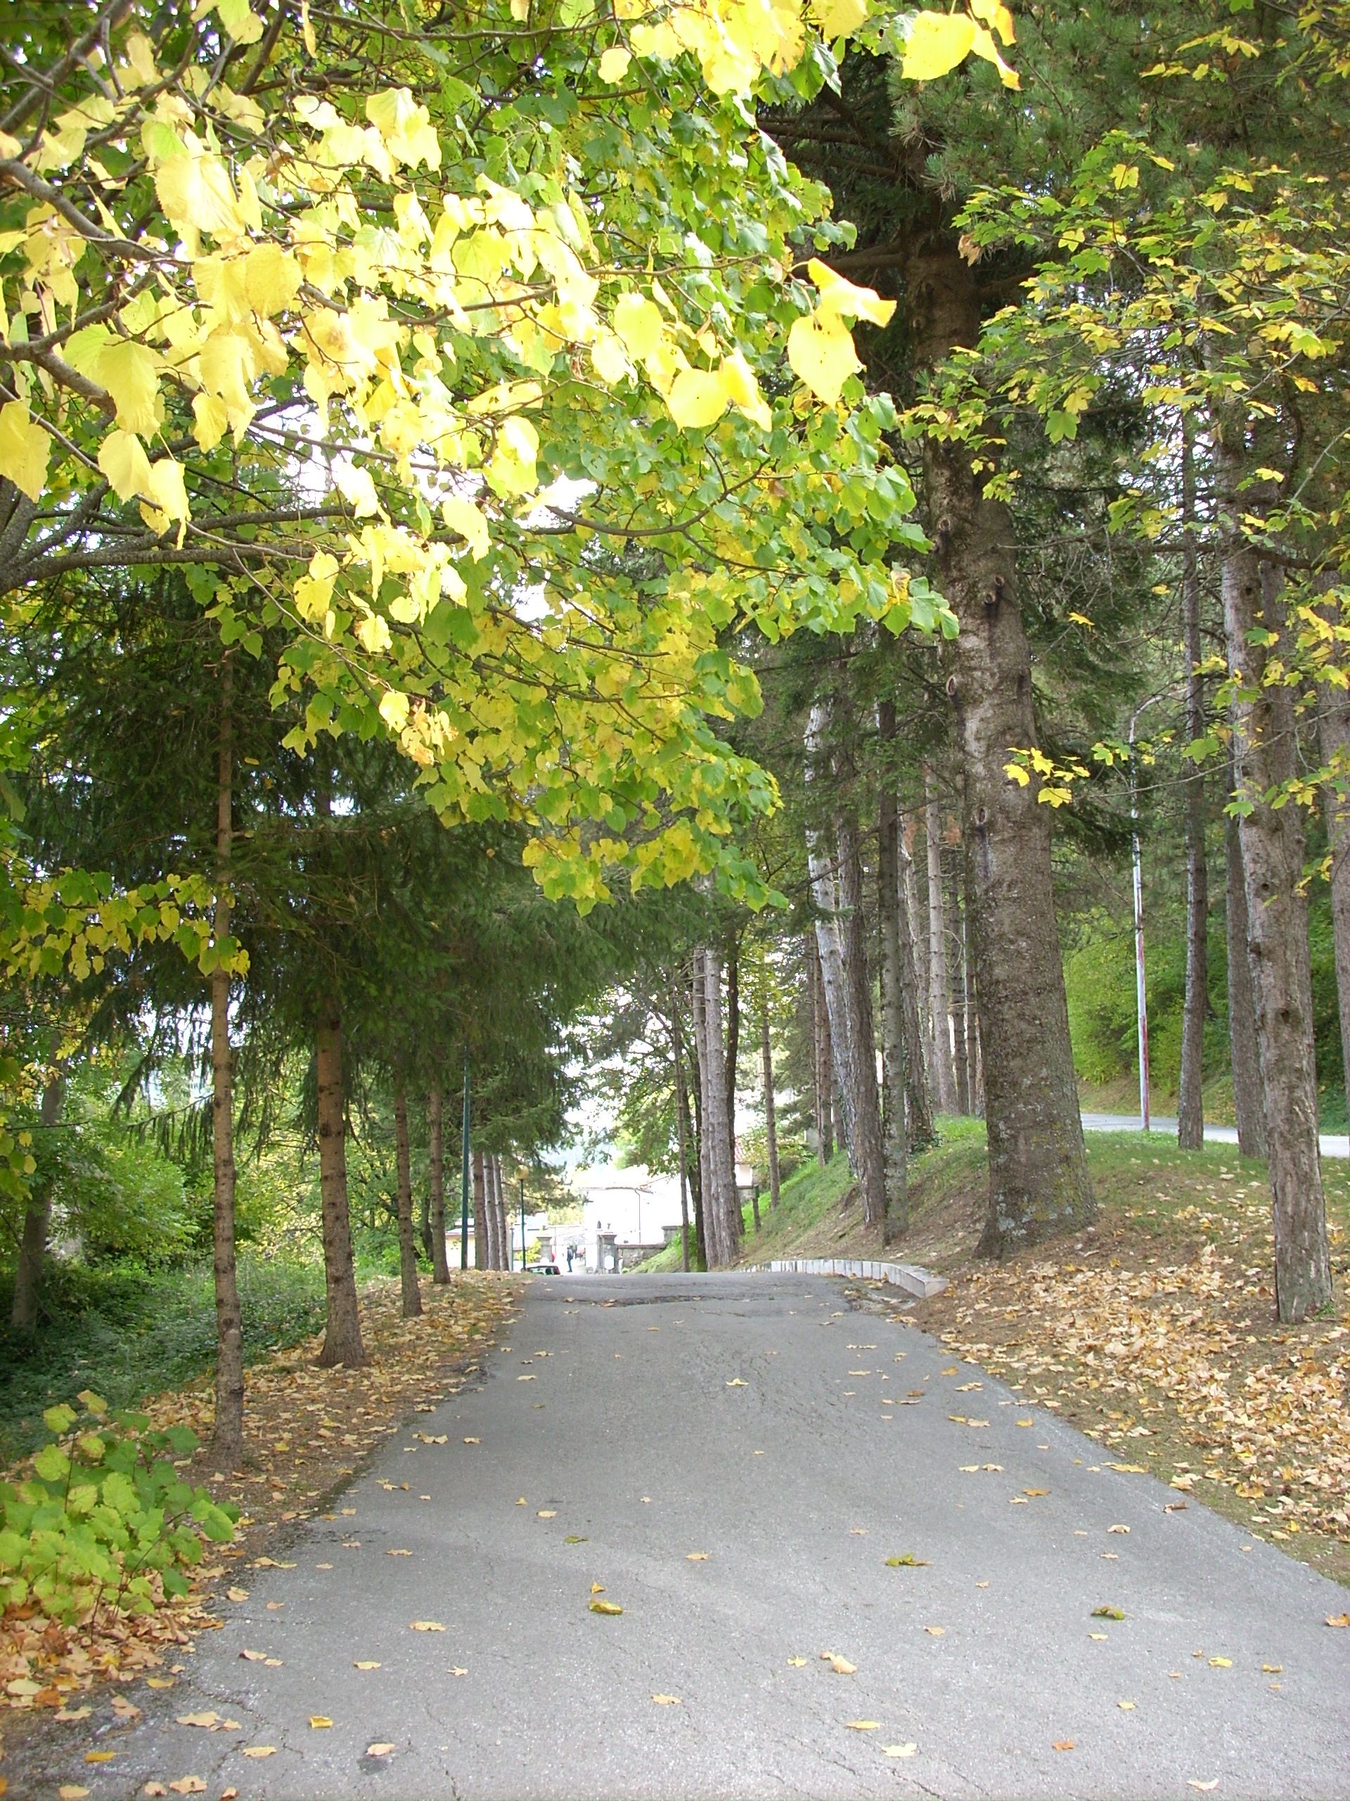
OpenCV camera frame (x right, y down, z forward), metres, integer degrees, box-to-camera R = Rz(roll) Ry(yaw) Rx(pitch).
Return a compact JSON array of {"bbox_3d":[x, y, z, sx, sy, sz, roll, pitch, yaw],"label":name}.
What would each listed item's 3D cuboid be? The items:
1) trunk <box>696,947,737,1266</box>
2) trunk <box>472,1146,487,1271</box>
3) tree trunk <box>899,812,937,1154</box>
[{"bbox_3d":[0.786,3.986,37.809,0.550,6.220,0.480,-2,-8,0],"label":"trunk"},{"bbox_3d":[-3.593,5.674,35.559,0.220,2.260,0.220,-2,-8,0],"label":"trunk"},{"bbox_3d":[4.382,1.455,35.128,0.370,5.950,0.370,-2,-8,0],"label":"tree trunk"}]

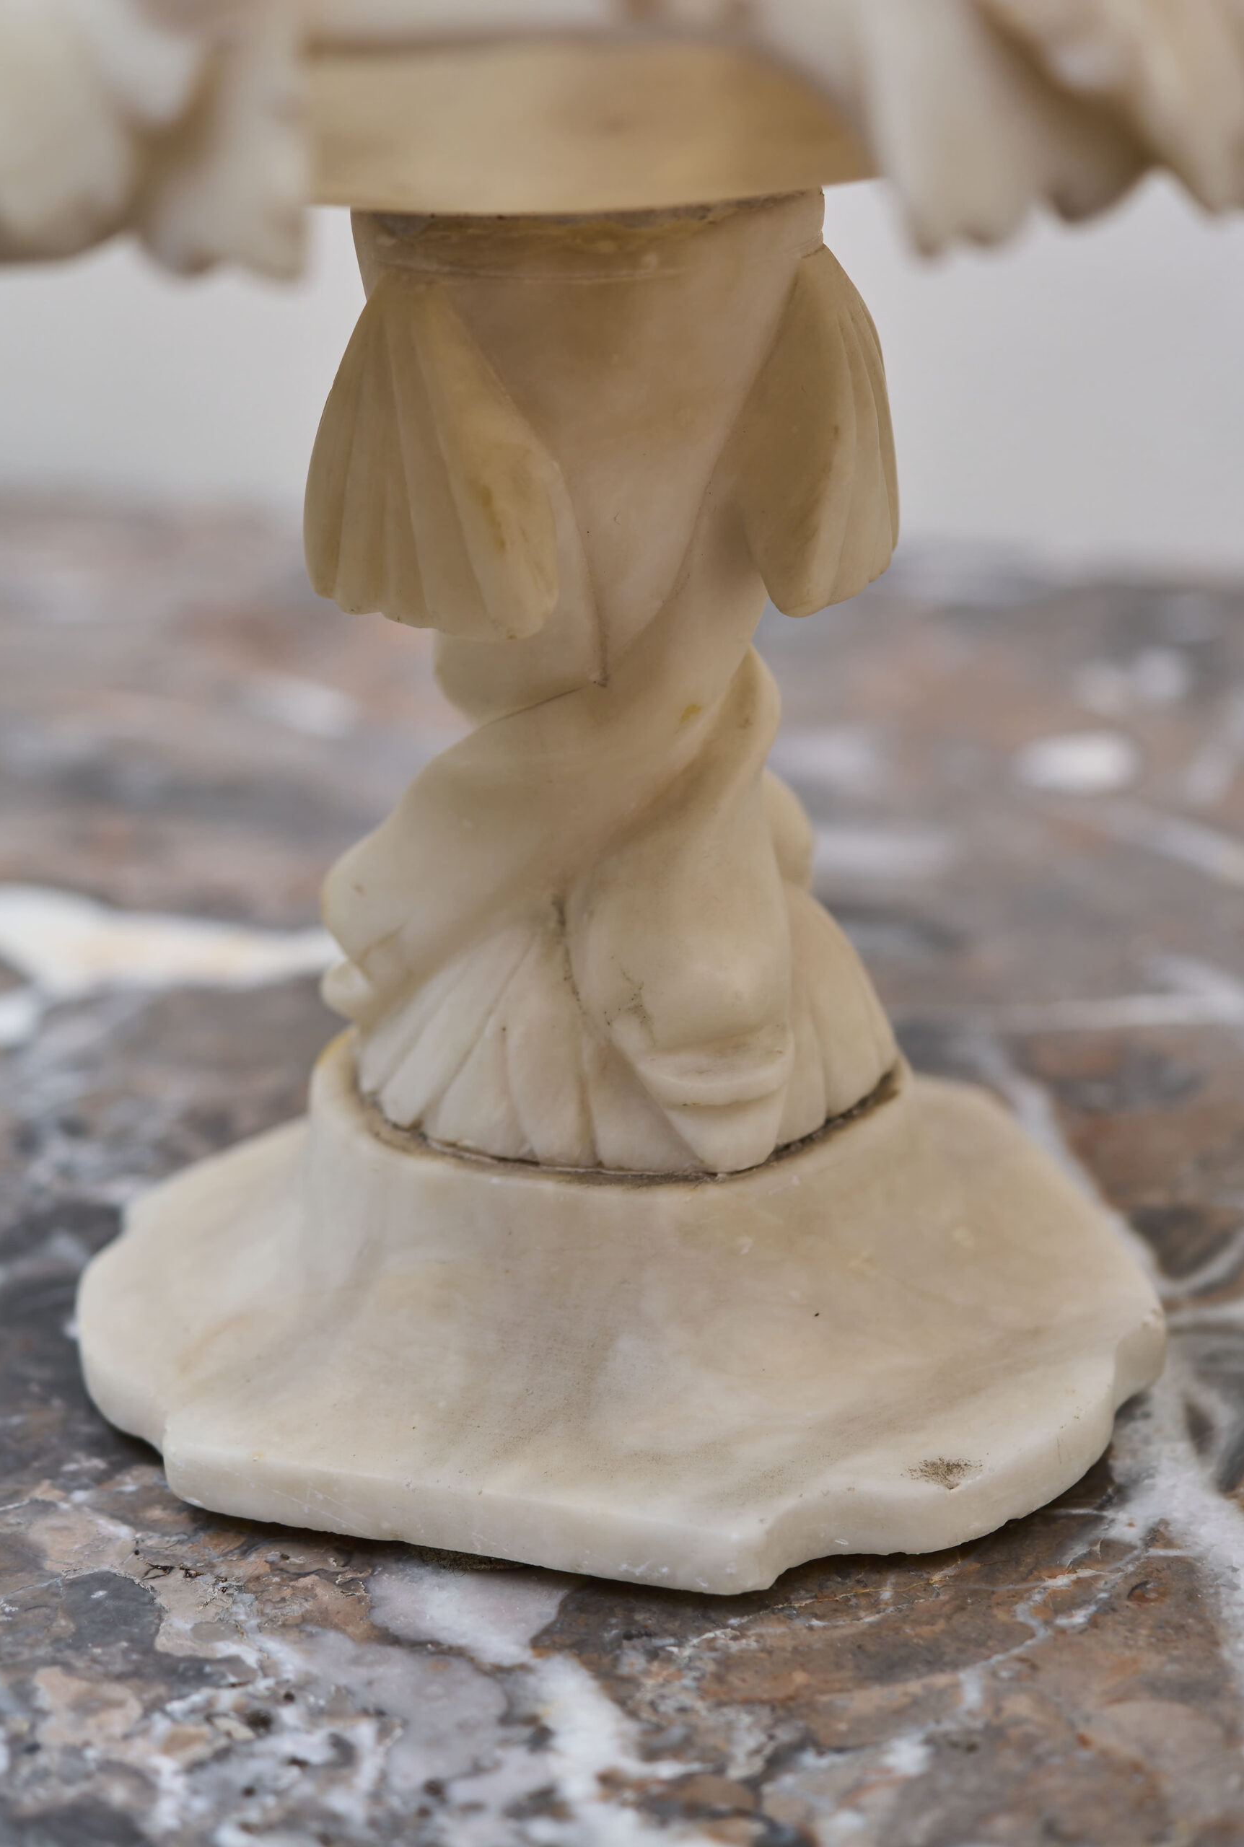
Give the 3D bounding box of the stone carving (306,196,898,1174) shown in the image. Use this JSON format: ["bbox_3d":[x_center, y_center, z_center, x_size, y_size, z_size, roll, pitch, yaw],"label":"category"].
[{"bbox_3d":[-0.003,-0.039,0.514,0.082,0.129,0.081,-2,20,0],"label":"stone carving"}]

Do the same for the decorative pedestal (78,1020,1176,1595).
[{"bbox_3d":[0.001,0.038,0.546,0.157,0.042,0.150,5,21,17],"label":"decorative pedestal"}]

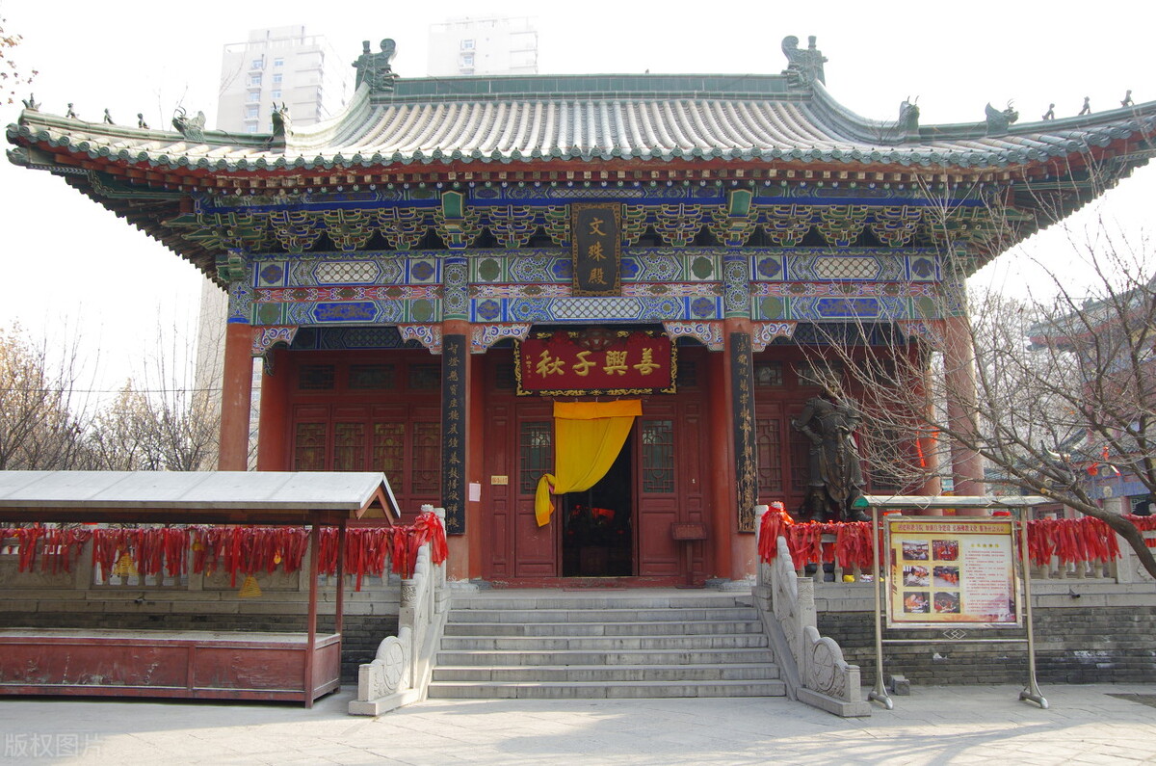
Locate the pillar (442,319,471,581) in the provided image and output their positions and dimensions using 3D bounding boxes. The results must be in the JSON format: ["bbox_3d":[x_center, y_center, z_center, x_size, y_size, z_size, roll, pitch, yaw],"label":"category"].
[{"bbox_3d":[-1.851,0.980,13.091,0.440,3.947,0.440,-1,-11,0],"label":"pillar"}]

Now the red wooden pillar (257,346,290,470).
[{"bbox_3d":[-5.187,1.305,14.701,0.440,3.988,0.440,-1,-11,0],"label":"red wooden pillar"}]

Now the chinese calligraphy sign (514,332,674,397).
[{"bbox_3d":[0.302,-0.336,14.719,2.750,1.107,0.140,-1,7,0],"label":"chinese calligraphy sign"}]

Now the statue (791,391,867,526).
[{"bbox_3d":[3.886,0.964,13.374,1.110,2.360,0.720,1,-11,-6],"label":"statue"}]

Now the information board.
[{"bbox_3d":[4.067,2.048,9.370,1.466,1.182,0.100,-1,-11,2],"label":"information board"}]

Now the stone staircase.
[{"bbox_3d":[0.319,3.159,10.525,3.987,0.980,1.862,-1,-11,0],"label":"stone staircase"}]

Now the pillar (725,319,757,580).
[{"bbox_3d":[2.468,0.955,13.061,0.440,3.952,0.440,-1,-11,0],"label":"pillar"}]

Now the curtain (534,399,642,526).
[{"bbox_3d":[0.169,1.336,14.530,1.811,2.119,0.200,-1,-11,0],"label":"curtain"}]

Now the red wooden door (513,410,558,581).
[{"bbox_3d":[-0.714,1.791,14.573,0.730,2.872,0.080,-1,-11,0],"label":"red wooden door"}]

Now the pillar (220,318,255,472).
[{"bbox_3d":[-5.203,1.016,13.111,0.440,3.964,0.440,-1,-11,0],"label":"pillar"}]

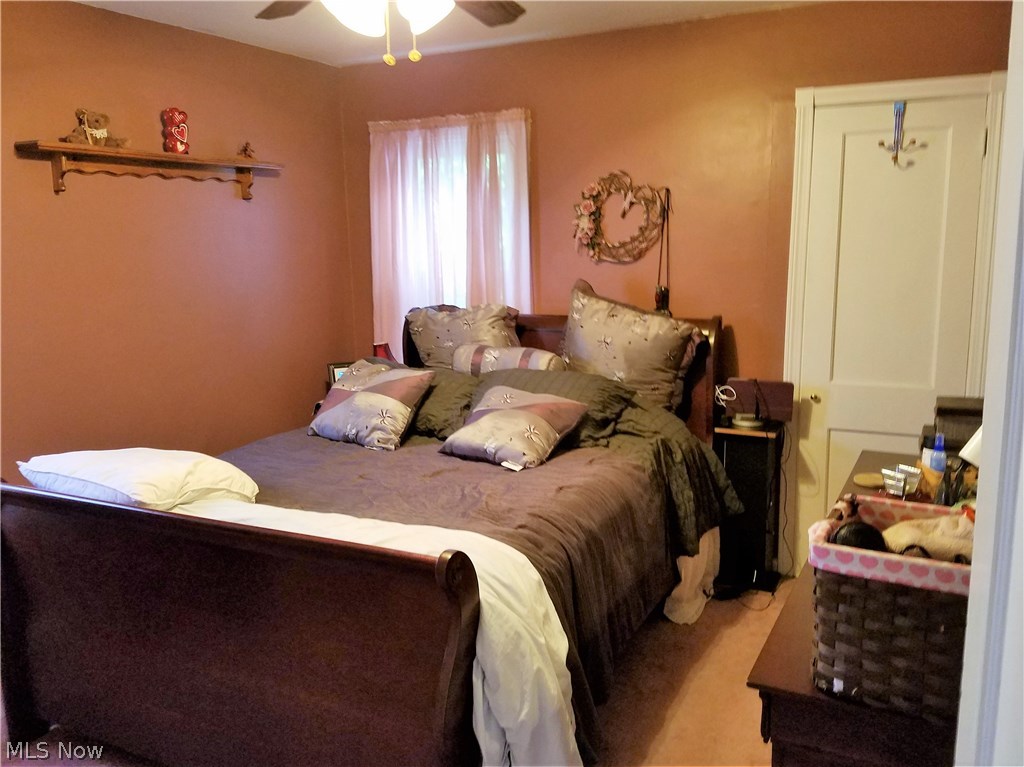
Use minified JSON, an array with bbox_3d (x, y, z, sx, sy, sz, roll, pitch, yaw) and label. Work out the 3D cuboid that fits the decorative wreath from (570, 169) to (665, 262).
[{"bbox_3d":[0.487,-0.752,3.505,0.440,0.414,0.080,4,11,25],"label":"decorative wreath"}]

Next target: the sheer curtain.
[{"bbox_3d":[-0.313,-0.683,3.912,0.907,1.293,0.100,4,11,25],"label":"sheer curtain"}]

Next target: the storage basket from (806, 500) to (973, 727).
[{"bbox_3d":[0.669,0.347,1.215,0.310,0.240,0.275,5,12,30],"label":"storage basket"}]

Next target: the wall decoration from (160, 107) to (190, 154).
[{"bbox_3d":[-1.378,-1.034,3.150,0.065,0.190,0.090,5,12,29],"label":"wall decoration"}]

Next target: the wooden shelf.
[{"bbox_3d":[-1.392,-0.837,3.143,0.120,0.165,1.140,5,12,29],"label":"wooden shelf"}]

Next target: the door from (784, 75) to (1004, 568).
[{"bbox_3d":[1.515,-0.140,3.174,0.740,2.098,0.070,4,11,25],"label":"door"}]

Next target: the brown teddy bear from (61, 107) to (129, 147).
[{"bbox_3d":[-1.549,-0.941,2.845,0.110,0.140,0.215,5,12,29],"label":"brown teddy bear"}]

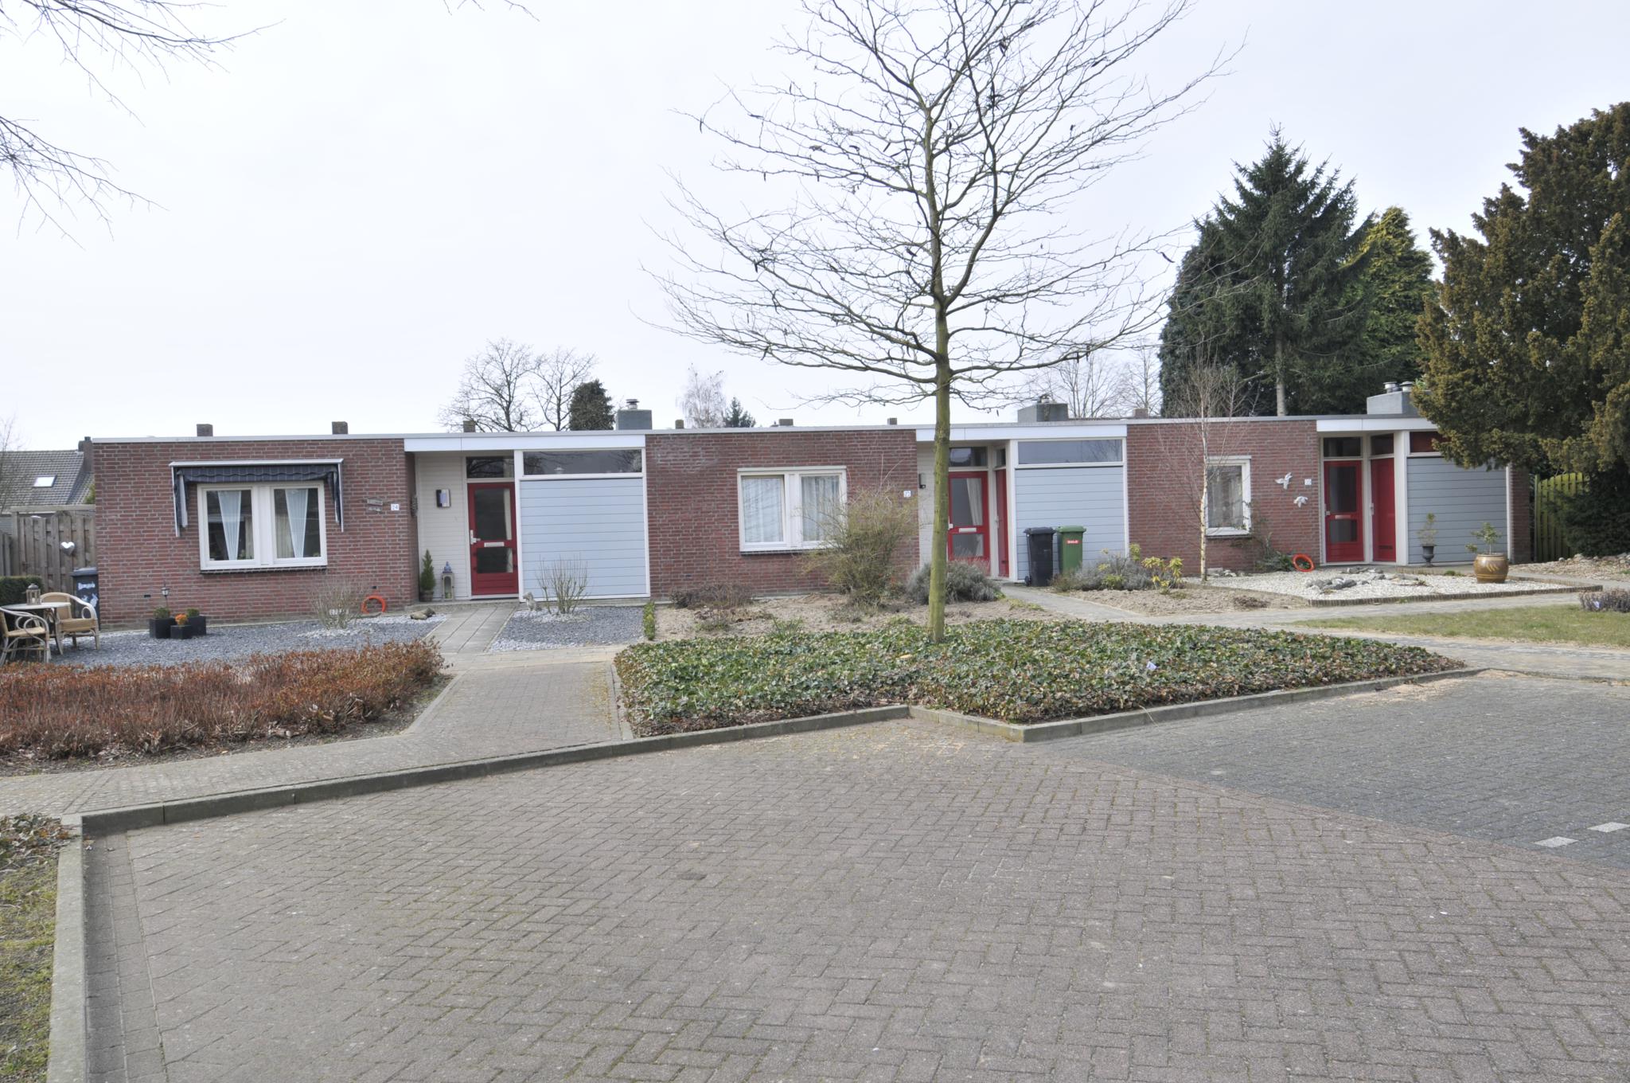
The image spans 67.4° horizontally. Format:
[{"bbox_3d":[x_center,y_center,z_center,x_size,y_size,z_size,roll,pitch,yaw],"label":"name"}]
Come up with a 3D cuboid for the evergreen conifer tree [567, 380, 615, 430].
[{"bbox_3d":[-8.520,-2.683,47.053,2.100,6.939,2.100,-2,1,-10],"label":"evergreen conifer tree"}]

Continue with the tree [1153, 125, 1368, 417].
[{"bbox_3d":[13.893,-6.205,37.543,6.500,12.921,6.300,-1,1,20],"label":"tree"}]

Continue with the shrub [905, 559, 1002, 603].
[{"bbox_3d":[2.142,0.639,19.100,1.400,0.621,1.100,-2,1,6],"label":"shrub"}]

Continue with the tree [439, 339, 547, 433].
[{"bbox_3d":[-15.703,-4.585,60.063,5.400,10.660,5.400,-2,1,-15],"label":"tree"}]

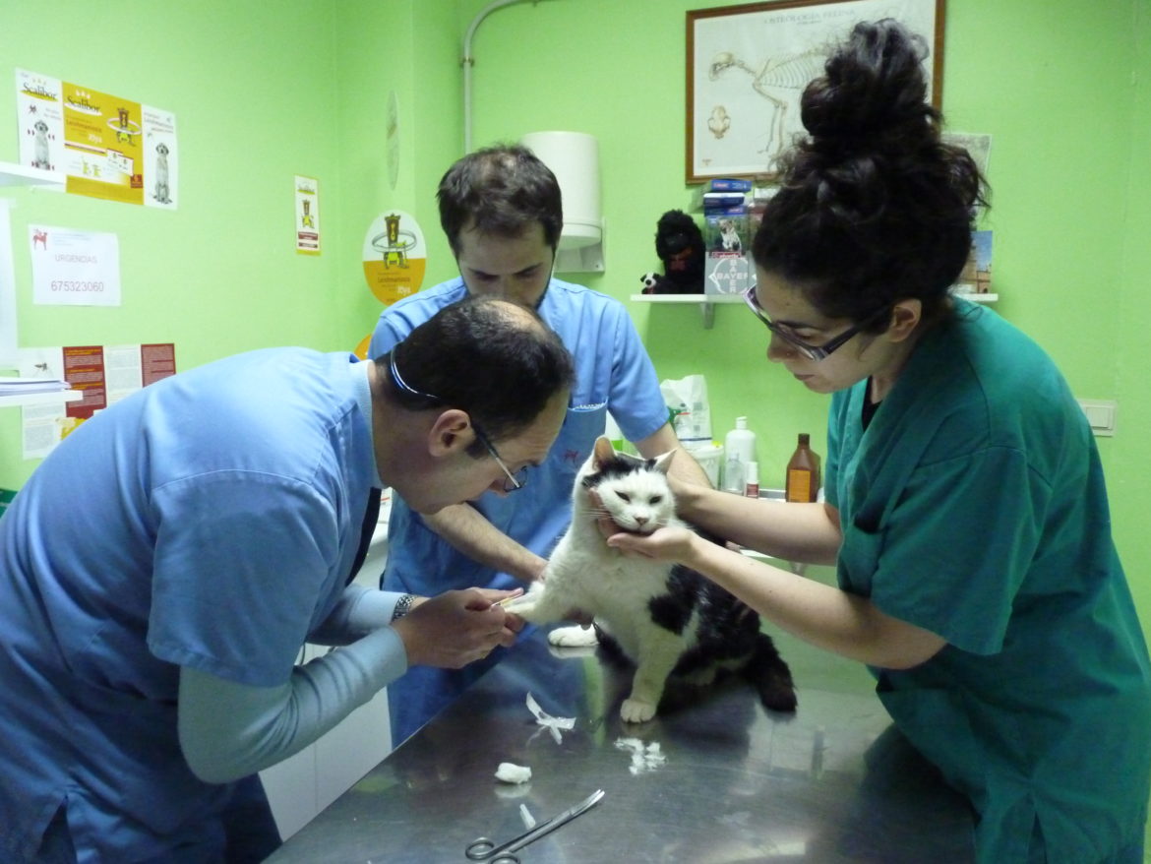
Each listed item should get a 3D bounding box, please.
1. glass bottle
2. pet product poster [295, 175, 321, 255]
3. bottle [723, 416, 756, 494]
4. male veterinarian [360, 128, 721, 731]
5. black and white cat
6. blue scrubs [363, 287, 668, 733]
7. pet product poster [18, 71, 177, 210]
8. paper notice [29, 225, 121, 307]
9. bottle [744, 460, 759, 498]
[{"bbox_3d":[0.546,0.097,2.150,0.075,0.186,0.065,5,8,32],"label":"glass bottle"},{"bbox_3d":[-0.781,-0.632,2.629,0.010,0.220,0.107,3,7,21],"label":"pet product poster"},{"bbox_3d":[0.407,0.066,2.220,0.077,0.208,0.075,3,7,21],"label":"bottle"},{"bbox_3d":[-0.083,0.369,1.441,0.540,1.630,0.520,0,7,-3],"label":"male veterinarian"},{"bbox_3d":[0.097,0.158,1.120,0.280,0.315,0.350,4,7,30],"label":"black and white cat"},{"bbox_3d":[-0.091,0.168,1.438,0.490,0.840,0.380,0,7,-3],"label":"blue scrubs"},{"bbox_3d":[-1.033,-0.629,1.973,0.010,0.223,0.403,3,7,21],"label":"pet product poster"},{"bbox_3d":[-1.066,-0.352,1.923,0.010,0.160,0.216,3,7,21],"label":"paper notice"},{"bbox_3d":[0.424,0.117,2.150,0.032,0.095,0.032,3,7,21],"label":"bottle"}]

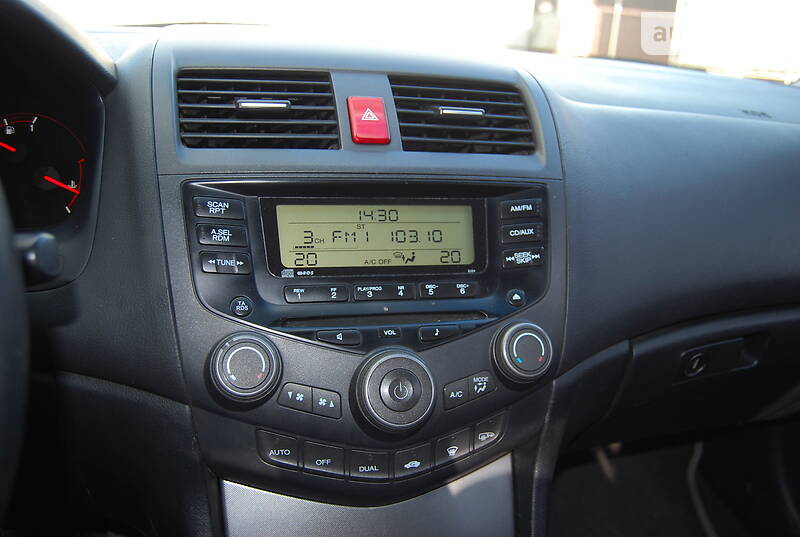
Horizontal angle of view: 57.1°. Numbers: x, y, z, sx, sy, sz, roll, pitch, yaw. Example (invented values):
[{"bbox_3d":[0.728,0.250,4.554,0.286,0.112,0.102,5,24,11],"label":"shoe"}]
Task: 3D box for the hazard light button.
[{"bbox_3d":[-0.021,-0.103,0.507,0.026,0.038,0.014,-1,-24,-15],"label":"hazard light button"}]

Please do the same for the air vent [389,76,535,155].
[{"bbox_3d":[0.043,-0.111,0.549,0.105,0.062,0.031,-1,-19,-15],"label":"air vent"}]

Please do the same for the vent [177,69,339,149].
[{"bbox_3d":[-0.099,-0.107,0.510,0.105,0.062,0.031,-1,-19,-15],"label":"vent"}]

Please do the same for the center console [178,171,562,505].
[{"bbox_3d":[-0.011,0.049,0.481,0.273,0.224,0.087,-1,-5,-15],"label":"center console"}]

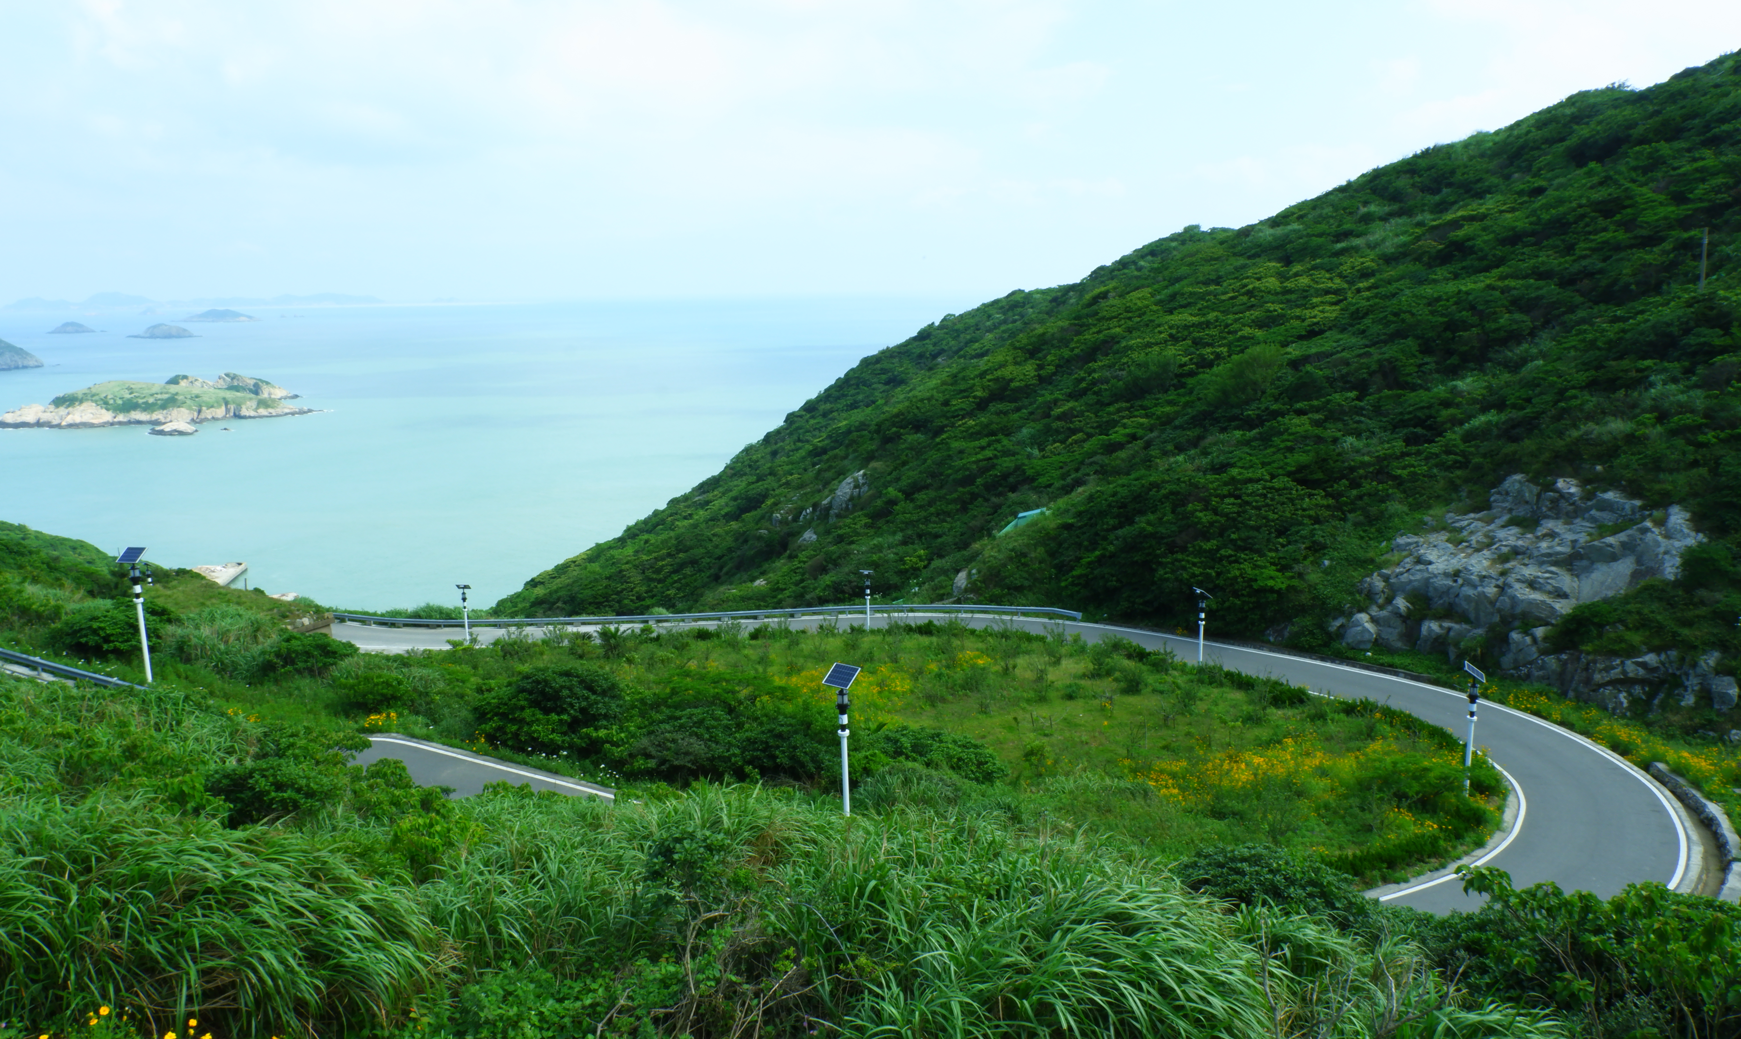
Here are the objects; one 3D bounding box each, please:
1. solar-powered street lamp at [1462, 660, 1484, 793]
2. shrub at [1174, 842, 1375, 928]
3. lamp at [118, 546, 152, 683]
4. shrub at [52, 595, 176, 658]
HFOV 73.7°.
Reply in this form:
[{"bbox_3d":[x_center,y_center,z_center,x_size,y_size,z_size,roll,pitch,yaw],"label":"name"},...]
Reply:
[{"bbox_3d":[20.561,7.329,39.739,0.680,4.850,0.870,4,12,25],"label":"solar-powered street lamp"},{"bbox_3d":[7.496,6.957,21.500,3.700,1.800,3.000,3,12,20],"label":"shrub"},{"bbox_3d":[-25.276,3.418,40.239,0.870,4.850,0.680,1,11,12],"label":"lamp"},{"bbox_3d":[-29.946,4.261,46.000,4.400,2.500,3.800,-9,13,-33],"label":"shrub"}]

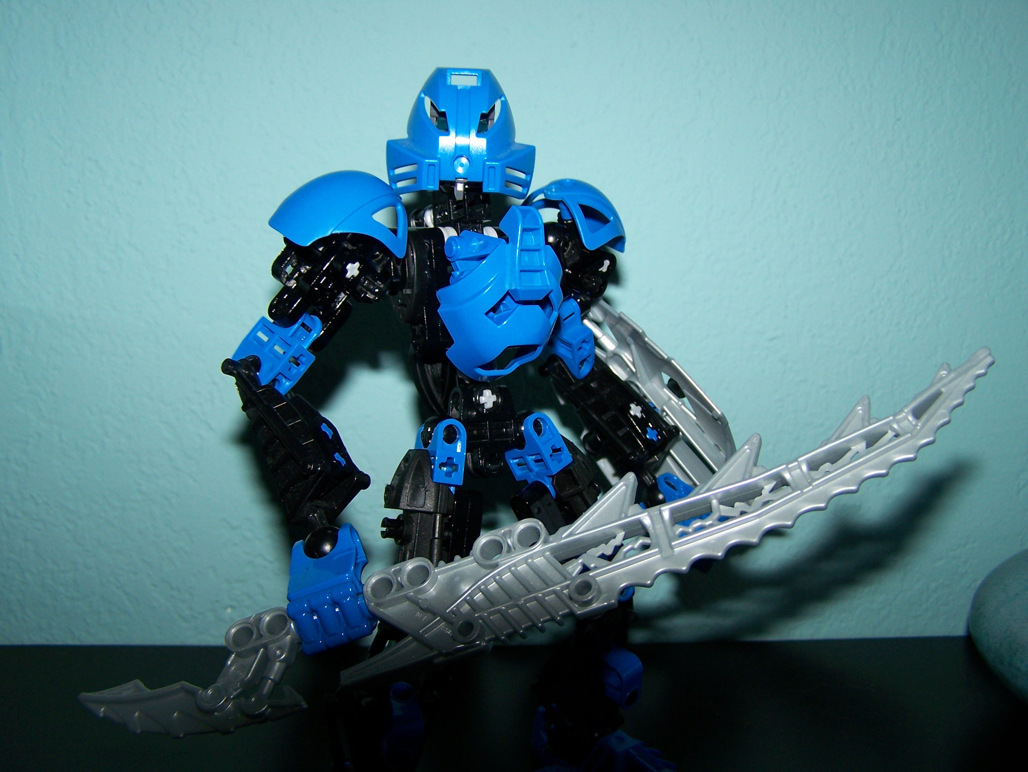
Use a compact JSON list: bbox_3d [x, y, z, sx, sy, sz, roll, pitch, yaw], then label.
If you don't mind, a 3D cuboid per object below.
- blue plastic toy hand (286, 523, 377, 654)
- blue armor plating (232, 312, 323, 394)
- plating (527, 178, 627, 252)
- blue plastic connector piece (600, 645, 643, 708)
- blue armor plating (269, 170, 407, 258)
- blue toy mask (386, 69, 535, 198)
[{"bbox_3d":[-0.039,0.044,0.244,0.015,0.024,0.015,-18,-39,5],"label":"blue plastic toy hand"},{"bbox_3d":[-0.058,-0.009,0.282,0.014,0.022,0.016,33,8,-43],"label":"blue armor plating"},{"bbox_3d":[0.016,-0.043,0.285,0.024,0.018,0.025,-4,11,-23],"label":"plating"},{"bbox_3d":[0.029,0.079,0.304,0.012,0.015,0.012,-5,11,-30],"label":"blue plastic connector piece"},{"bbox_3d":[-0.042,-0.041,0.268,0.030,0.020,0.024,4,10,20],"label":"blue armor plating"},{"bbox_3d":[-0.013,-0.064,0.285,0.037,0.033,0.028,2,7,-3],"label":"blue toy mask"}]

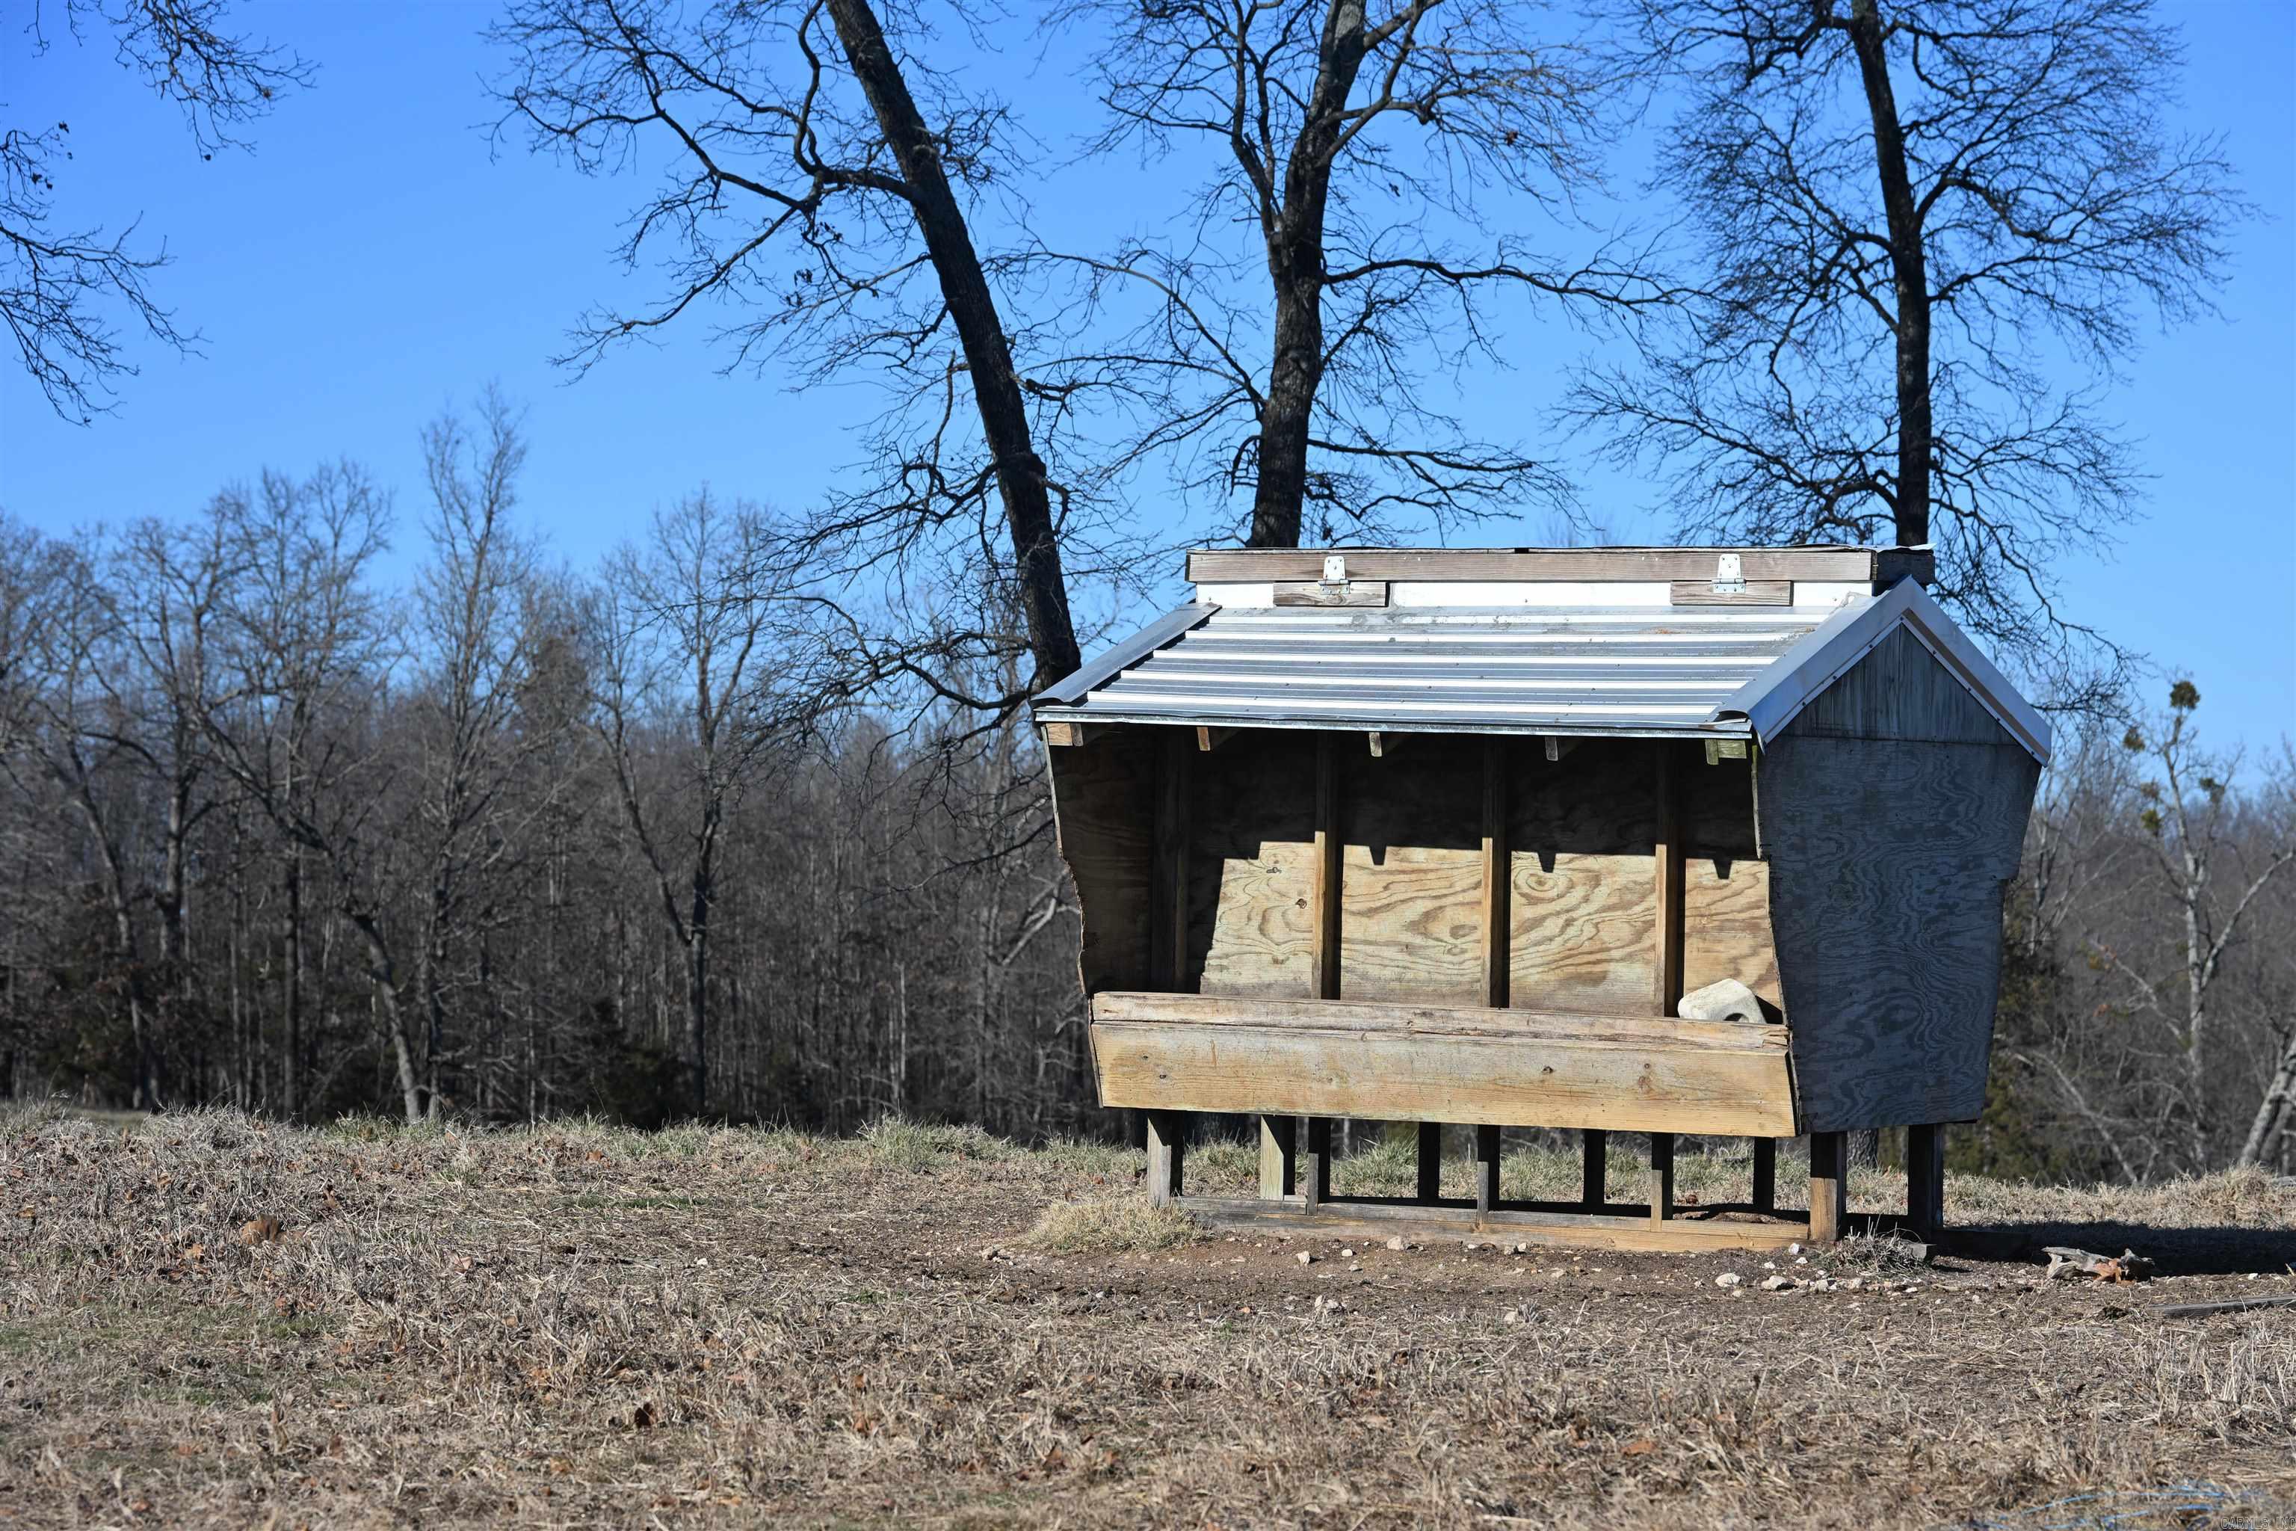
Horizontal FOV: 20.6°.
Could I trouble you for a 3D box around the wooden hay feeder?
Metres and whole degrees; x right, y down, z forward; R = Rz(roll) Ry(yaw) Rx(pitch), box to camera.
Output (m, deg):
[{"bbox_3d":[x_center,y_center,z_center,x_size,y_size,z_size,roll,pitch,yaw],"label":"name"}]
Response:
[{"bbox_3d":[1.319,0.391,20.699,2.515,2.230,2.580,1,-1,28],"label":"wooden hay feeder"}]

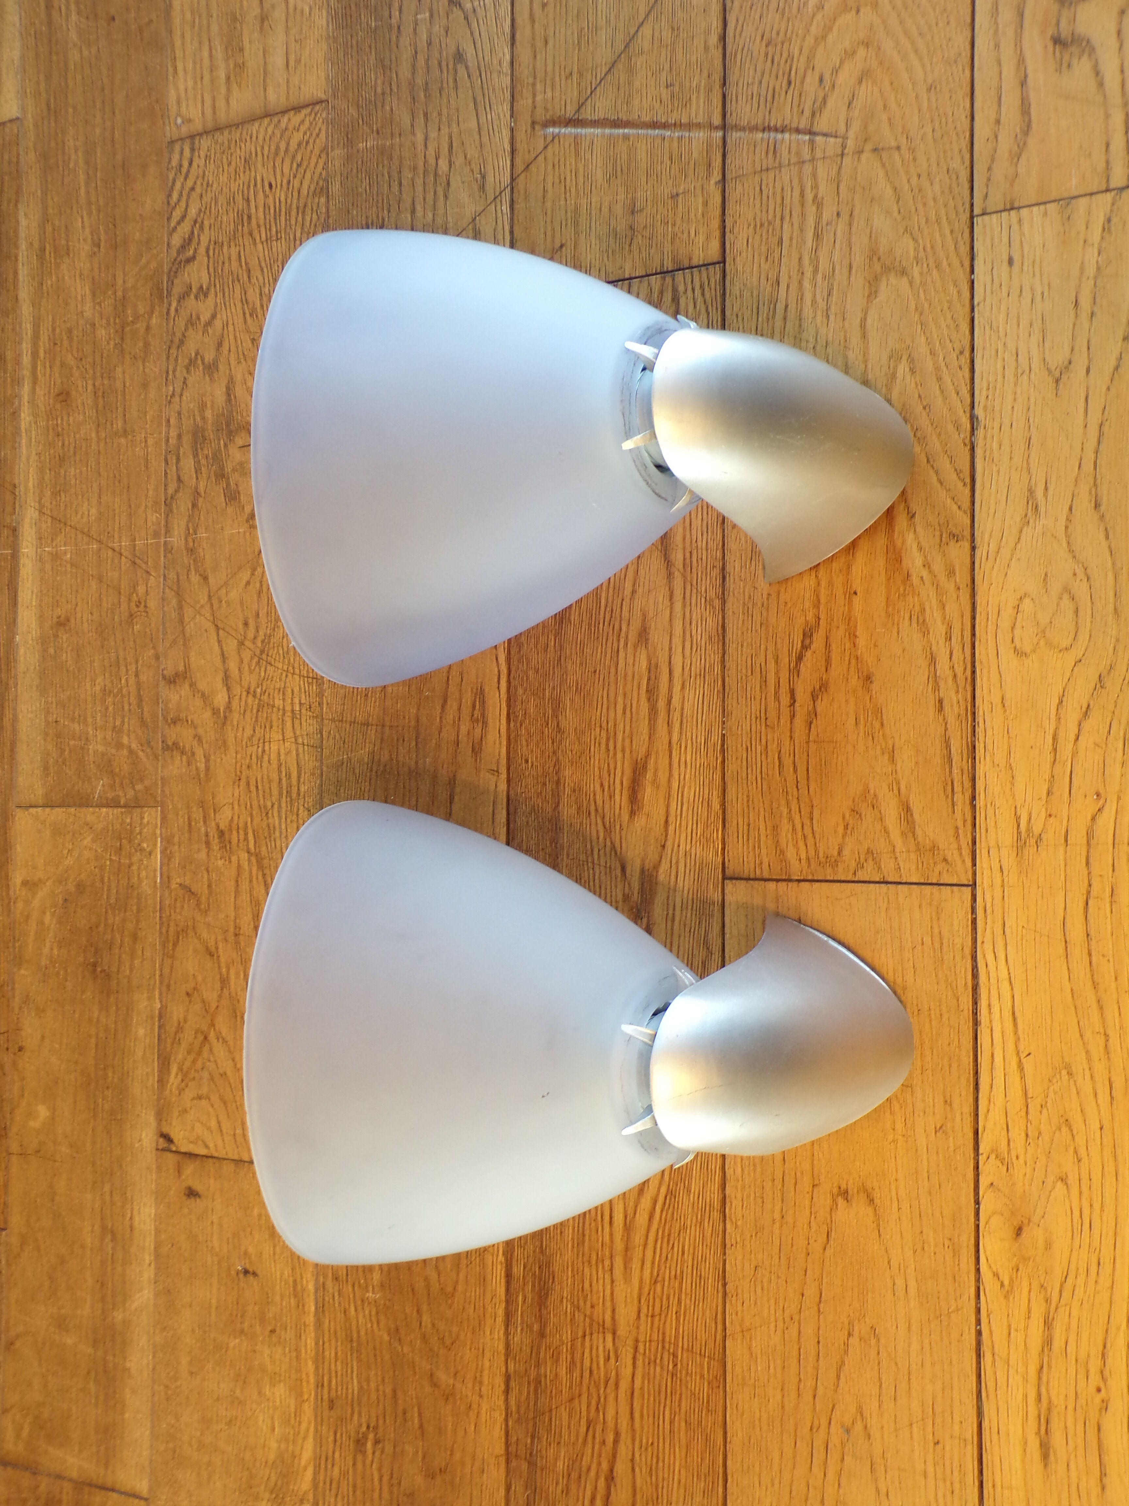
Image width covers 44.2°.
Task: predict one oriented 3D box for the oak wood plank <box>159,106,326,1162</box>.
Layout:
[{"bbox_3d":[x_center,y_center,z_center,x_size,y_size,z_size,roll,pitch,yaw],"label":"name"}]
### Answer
[{"bbox_3d":[-0.170,-0.064,0.746,0.085,0.020,0.566,0,88,0],"label":"oak wood plank"}]

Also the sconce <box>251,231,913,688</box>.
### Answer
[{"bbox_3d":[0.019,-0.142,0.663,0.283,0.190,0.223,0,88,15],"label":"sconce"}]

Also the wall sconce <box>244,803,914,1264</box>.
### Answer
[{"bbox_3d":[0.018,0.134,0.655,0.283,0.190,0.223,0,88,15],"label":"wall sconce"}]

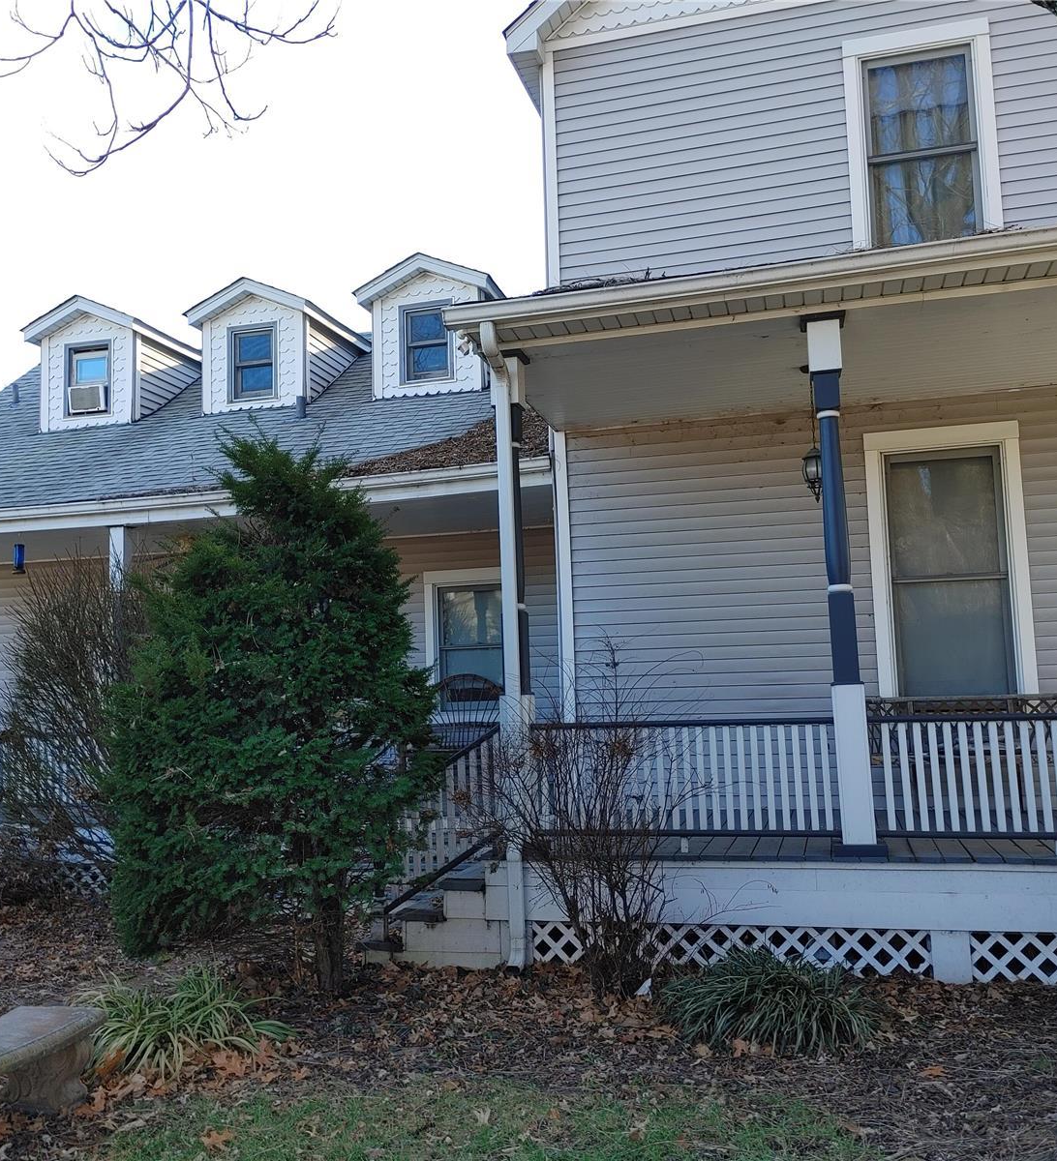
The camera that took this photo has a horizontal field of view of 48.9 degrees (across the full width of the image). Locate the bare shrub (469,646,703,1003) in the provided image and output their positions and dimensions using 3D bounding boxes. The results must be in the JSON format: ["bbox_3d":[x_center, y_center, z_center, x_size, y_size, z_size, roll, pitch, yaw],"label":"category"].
[{"bbox_3d":[0.312,1.229,6.156,1.240,1.850,1.100,-4,-6,15],"label":"bare shrub"}]

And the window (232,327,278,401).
[{"bbox_3d":[-2.989,-2.369,12.678,0.570,0.850,0.090,-4,-6,15],"label":"window"}]

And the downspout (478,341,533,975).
[{"bbox_3d":[-0.142,0.353,6.594,0.100,3.660,0.400,-4,-6,15],"label":"downspout"}]

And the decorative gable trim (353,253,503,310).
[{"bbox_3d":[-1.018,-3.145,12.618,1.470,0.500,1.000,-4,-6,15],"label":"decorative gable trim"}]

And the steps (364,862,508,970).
[{"bbox_3d":[-0.385,1.996,7.425,0.880,0.580,1.500,-4,-6,15],"label":"steps"}]

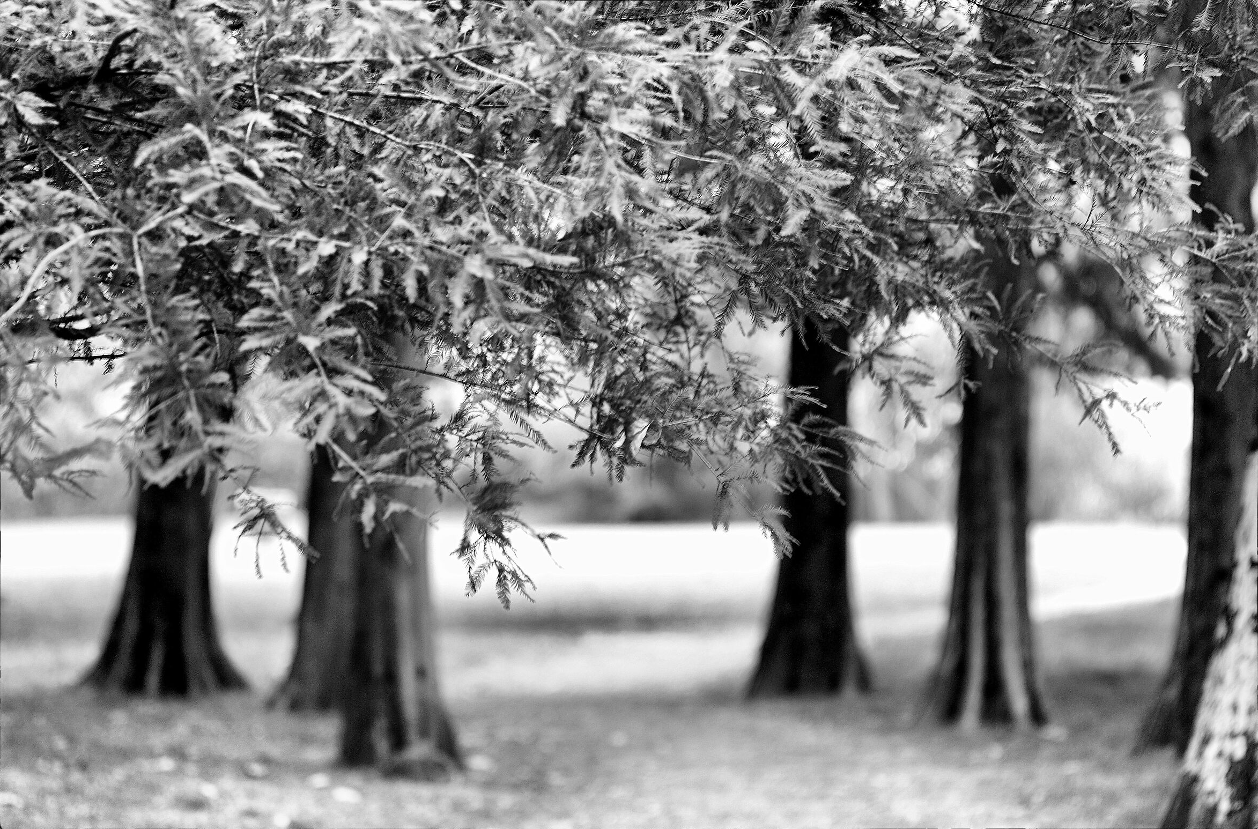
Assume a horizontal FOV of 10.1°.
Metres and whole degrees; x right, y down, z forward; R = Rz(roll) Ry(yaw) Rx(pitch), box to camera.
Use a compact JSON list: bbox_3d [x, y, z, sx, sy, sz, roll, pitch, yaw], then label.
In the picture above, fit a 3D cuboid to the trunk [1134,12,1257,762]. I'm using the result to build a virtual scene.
[{"bbox_3d":[2.704,-0.121,33.500,0.621,3.517,0.603,0,0,0],"label":"trunk"}]

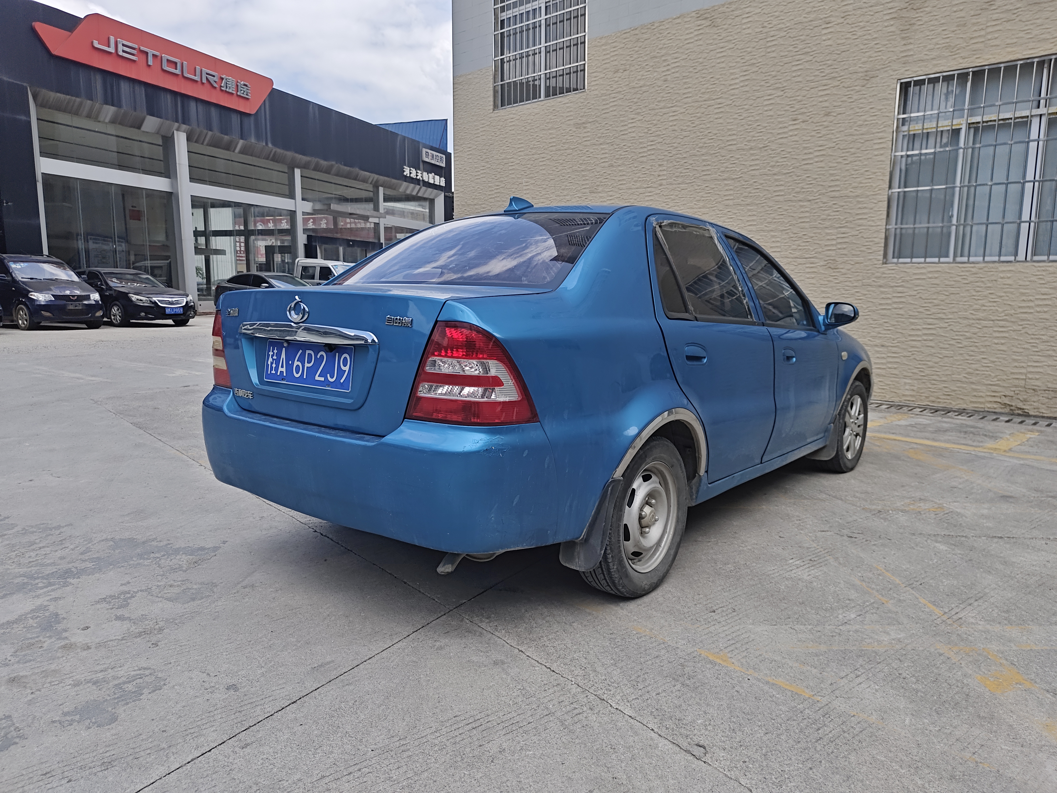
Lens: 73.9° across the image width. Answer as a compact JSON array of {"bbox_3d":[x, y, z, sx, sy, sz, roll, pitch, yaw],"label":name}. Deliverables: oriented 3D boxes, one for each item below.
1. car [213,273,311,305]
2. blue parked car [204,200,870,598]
[{"bbox_3d":[-8.750,-3.550,24.350,4.700,1.460,1.810,5,10,30],"label":"car"},{"bbox_3d":[0.555,-0.230,3.690,1.690,1.440,4.150,7,10,38],"label":"blue parked car"}]

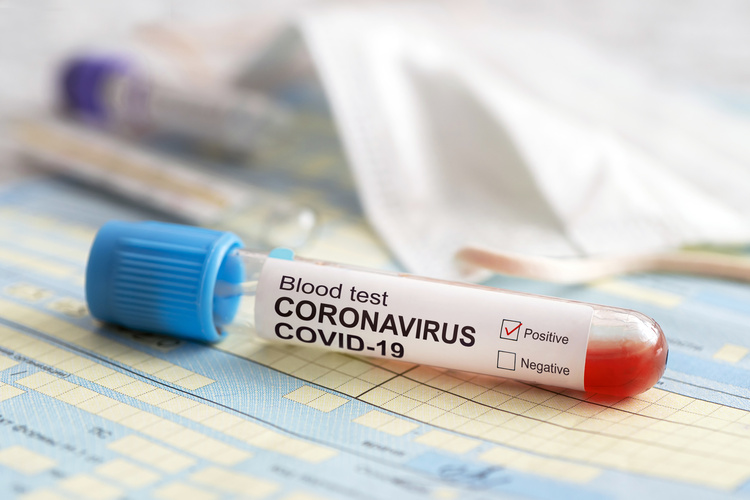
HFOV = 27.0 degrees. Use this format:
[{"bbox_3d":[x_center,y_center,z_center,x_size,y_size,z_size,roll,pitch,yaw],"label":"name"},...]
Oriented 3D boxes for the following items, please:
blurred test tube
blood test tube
[{"bbox_3d":[-0.048,-0.035,0.378,0.080,0.017,0.017,18,4,43],"label":"blurred test tube"},{"bbox_3d":[0.000,0.009,0.225,0.084,0.016,0.016,8,12,14],"label":"blood test tube"}]

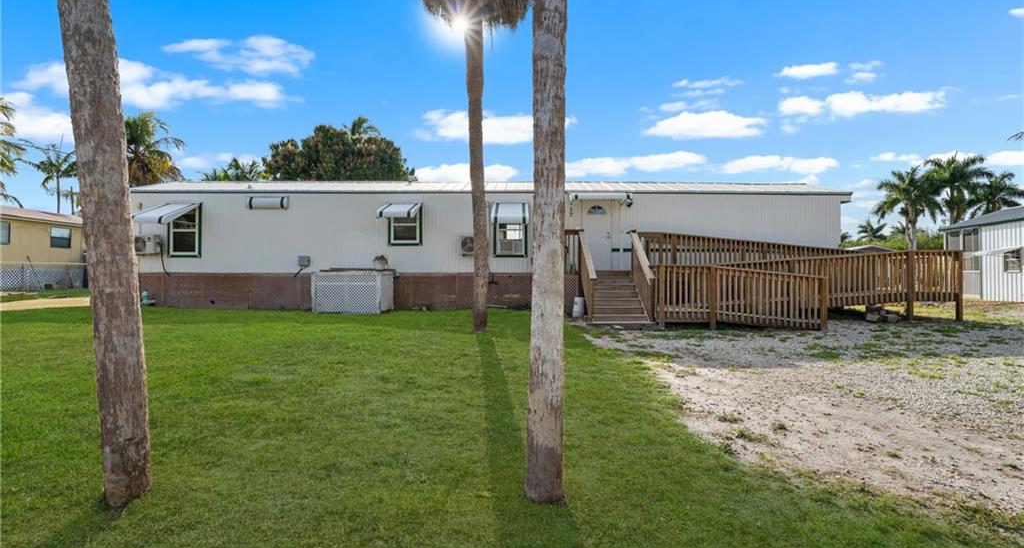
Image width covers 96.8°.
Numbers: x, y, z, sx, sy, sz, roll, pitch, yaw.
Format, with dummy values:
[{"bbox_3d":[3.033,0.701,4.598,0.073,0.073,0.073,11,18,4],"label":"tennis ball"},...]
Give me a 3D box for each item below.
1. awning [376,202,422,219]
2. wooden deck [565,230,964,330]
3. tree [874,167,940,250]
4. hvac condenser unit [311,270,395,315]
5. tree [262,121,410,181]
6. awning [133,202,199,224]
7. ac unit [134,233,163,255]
[{"bbox_3d":[-3.150,-1.800,12.880,1.080,0.570,0.930,0,0,0],"label":"awning"},{"bbox_3d":[5.980,0.030,11.500,9.700,2.350,3.650,0,0,0],"label":"wooden deck"},{"bbox_3d":[26.100,-2.900,30.000,4.500,8.200,4.500,0,0,0],"label":"tree"},{"bbox_3d":[-4.390,0.480,12.700,1.830,1.160,1.280,0,0,0],"label":"hvac condenser unit"},{"bbox_3d":[-9.500,-3.500,25.000,8.600,9.400,8.400,0,0,0],"label":"tree"},{"bbox_3d":[-9.670,-1.710,12.720,1.110,0.760,1.220,0,0,0],"label":"awning"},{"bbox_3d":[-10.550,-0.820,13.070,0.800,0.550,0.320,0,0,0],"label":"ac unit"}]

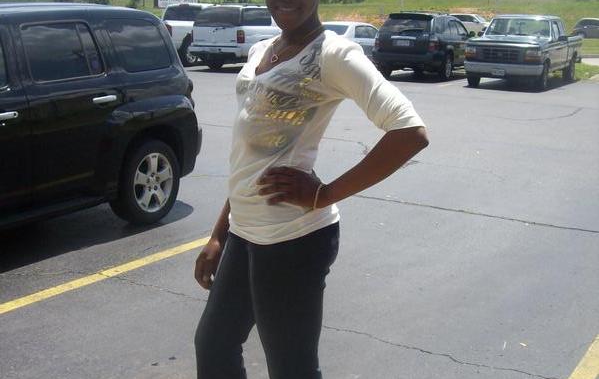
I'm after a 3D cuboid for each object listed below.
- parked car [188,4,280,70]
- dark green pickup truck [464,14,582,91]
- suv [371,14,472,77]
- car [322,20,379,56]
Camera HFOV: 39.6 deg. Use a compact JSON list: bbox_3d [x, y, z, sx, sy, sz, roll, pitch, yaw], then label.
[{"bbox_3d":[-1.151,-4.860,26.619,2.000,1.900,5.200,8,13,30],"label":"parked car"},{"bbox_3d":[6.095,-3.743,22.177,2.000,1.800,5.500,7,13,26],"label":"dark green pickup truck"},{"bbox_3d":[3.852,-4.195,24.227,1.920,1.770,4.720,7,13,24],"label":"suv"},{"bbox_3d":[1.402,-4.342,25.483,1.780,1.450,4.650,8,13,28],"label":"car"}]

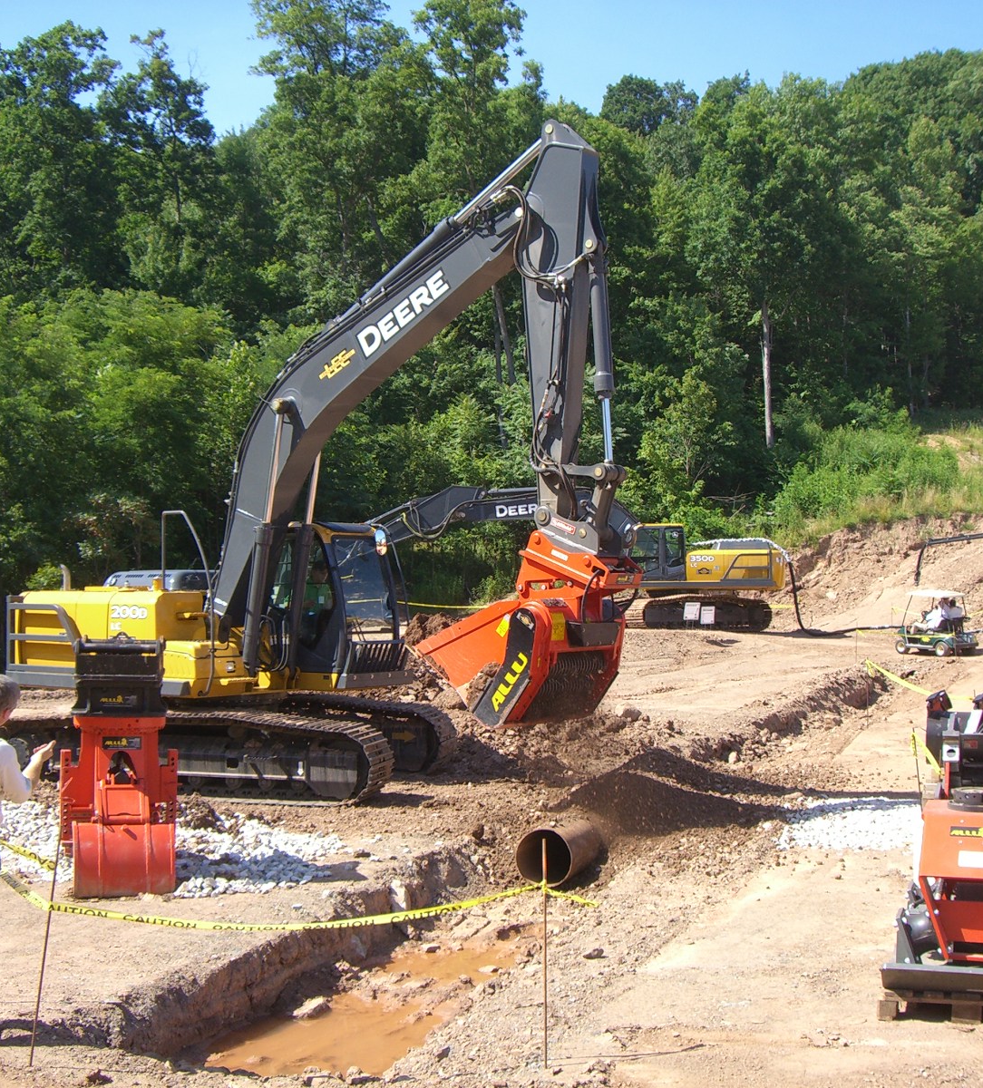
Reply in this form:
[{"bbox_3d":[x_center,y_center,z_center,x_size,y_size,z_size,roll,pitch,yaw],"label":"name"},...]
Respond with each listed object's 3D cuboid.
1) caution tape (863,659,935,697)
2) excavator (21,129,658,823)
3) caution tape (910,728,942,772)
[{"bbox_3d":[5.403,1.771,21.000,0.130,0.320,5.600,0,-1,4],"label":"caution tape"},{"bbox_3d":[-1.906,-0.655,17.277,8.050,6.750,4.200,-1,-2,35],"label":"excavator"},{"bbox_3d":[3.193,1.511,11.700,0.120,0.320,1.300,0,-1,7],"label":"caution tape"}]

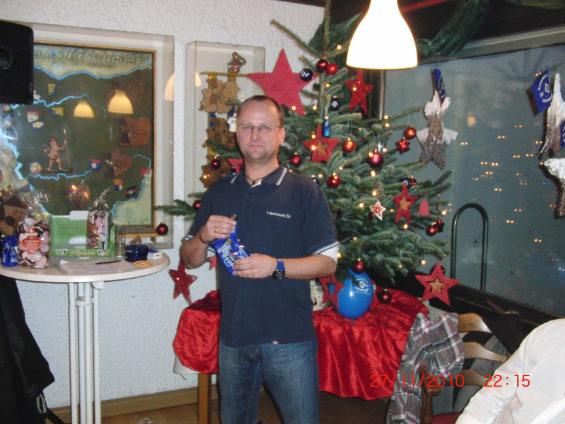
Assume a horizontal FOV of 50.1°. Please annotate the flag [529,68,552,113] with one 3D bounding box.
[{"bbox_3d":[0.772,-0.364,1.800,0.090,0.125,0.020,-7,7,-17],"label":"flag"}]

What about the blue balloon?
[{"bbox_3d":[0.334,0.408,2.920,0.215,0.250,0.215,1,6,0],"label":"blue balloon"}]

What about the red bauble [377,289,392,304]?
[{"bbox_3d":[0.477,0.392,2.800,0.062,0.069,0.062,1,6,0],"label":"red bauble"}]

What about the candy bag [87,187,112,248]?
[{"bbox_3d":[-0.856,0.045,2.810,0.078,0.290,0.110,-4,8,-37],"label":"candy bag"}]

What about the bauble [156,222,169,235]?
[{"bbox_3d":[-0.635,0.088,3.200,0.060,0.068,0.060,1,6,0],"label":"bauble"}]

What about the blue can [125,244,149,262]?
[{"bbox_3d":[-0.651,0.185,2.692,0.100,0.057,0.100,1,6,0],"label":"blue can"}]

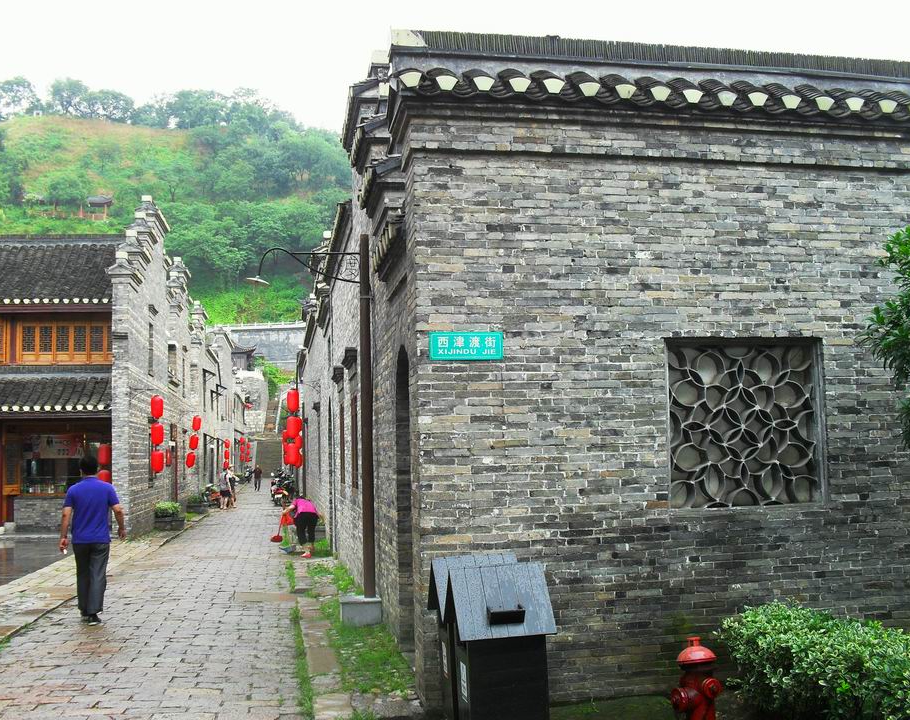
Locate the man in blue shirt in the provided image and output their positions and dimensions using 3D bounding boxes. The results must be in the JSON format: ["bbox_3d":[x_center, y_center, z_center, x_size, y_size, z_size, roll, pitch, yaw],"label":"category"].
[{"bbox_3d":[-3.730,1.839,10.000,0.620,1.680,0.450,0,-5,-13],"label":"man in blue shirt"}]

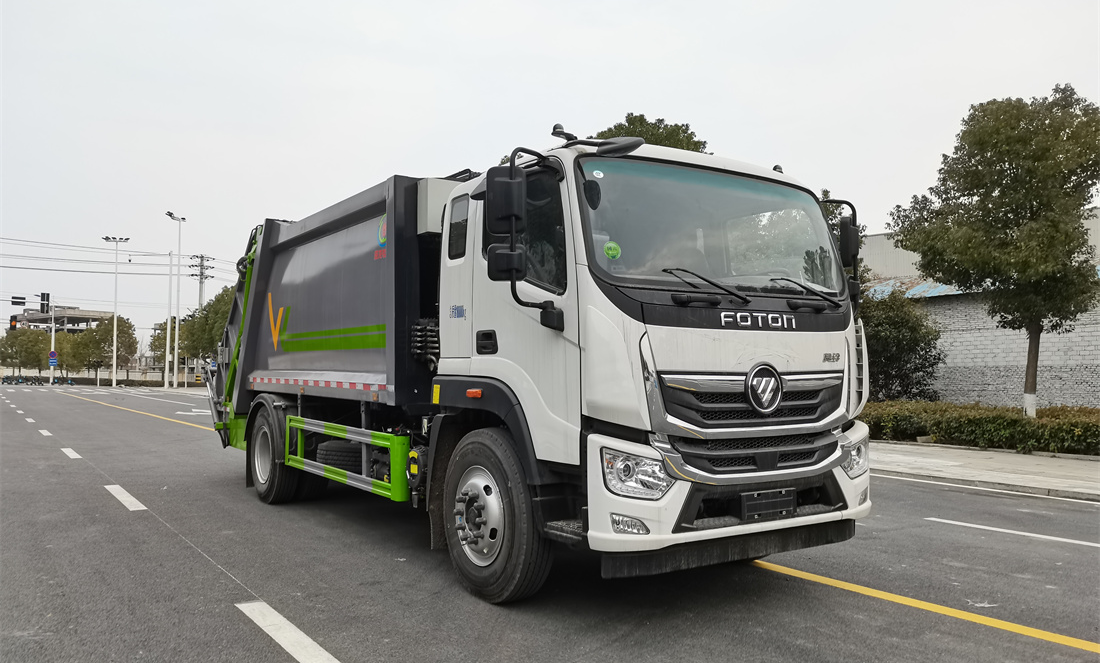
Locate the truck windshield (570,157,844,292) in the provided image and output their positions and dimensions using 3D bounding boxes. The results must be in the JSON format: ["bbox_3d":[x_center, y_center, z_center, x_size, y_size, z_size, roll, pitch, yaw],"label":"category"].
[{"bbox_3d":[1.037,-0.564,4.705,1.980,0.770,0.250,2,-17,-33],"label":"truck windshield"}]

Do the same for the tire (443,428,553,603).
[{"bbox_3d":[-0.334,1.121,5.126,0.280,1.030,1.030,2,-3,-35],"label":"tire"}]

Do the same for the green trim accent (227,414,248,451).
[{"bbox_3d":[-3.656,1.194,9.919,0.160,0.420,0.880,2,-3,-35],"label":"green trim accent"}]

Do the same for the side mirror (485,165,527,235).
[{"bbox_3d":[-0.233,-0.689,4.346,0.215,0.365,0.120,1,-3,-13],"label":"side mirror"}]

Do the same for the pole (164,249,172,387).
[{"bbox_3d":[-27.892,-0.820,60.500,0.300,10.100,0.300,1,-3,-25],"label":"pole"}]

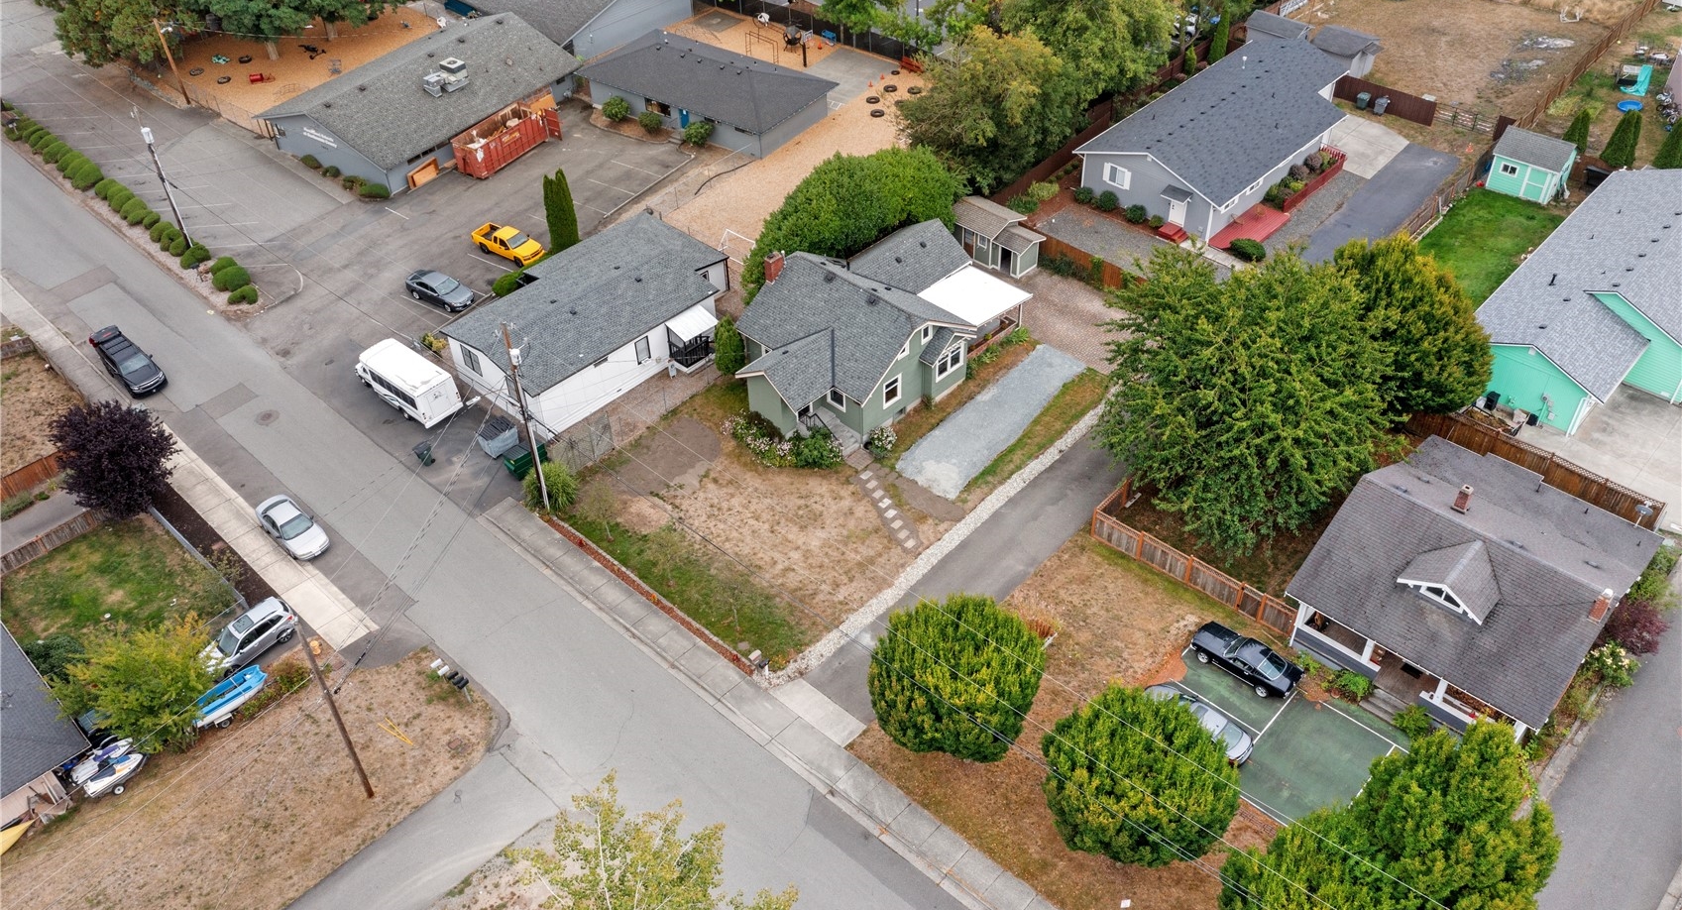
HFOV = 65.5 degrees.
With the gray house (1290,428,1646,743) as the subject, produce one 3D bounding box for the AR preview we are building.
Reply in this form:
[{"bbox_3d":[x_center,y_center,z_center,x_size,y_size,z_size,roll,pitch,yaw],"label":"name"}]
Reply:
[{"bbox_3d":[26.840,4.490,54.735,10.300,6.400,14.000,30,50,32],"label":"gray house"}]

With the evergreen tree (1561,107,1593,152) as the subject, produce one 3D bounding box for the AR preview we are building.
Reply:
[{"bbox_3d":[51.020,-22.414,90.211,1.750,3.200,1.750,30,50,33],"label":"evergreen tree"}]

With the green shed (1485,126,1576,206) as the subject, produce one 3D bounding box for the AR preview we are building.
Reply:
[{"bbox_3d":[45.193,-19.042,85.218,4.200,3.300,3.900,29,49,30],"label":"green shed"}]

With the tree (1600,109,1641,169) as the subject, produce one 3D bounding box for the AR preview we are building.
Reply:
[{"bbox_3d":[51.860,-21.049,86.580,2.200,3.800,2.200,-2,40,1],"label":"tree"}]

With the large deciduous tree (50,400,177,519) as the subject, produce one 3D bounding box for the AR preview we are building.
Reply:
[{"bbox_3d":[-35.612,0.353,64.293,5.600,6.000,5.600,30,50,32],"label":"large deciduous tree"}]

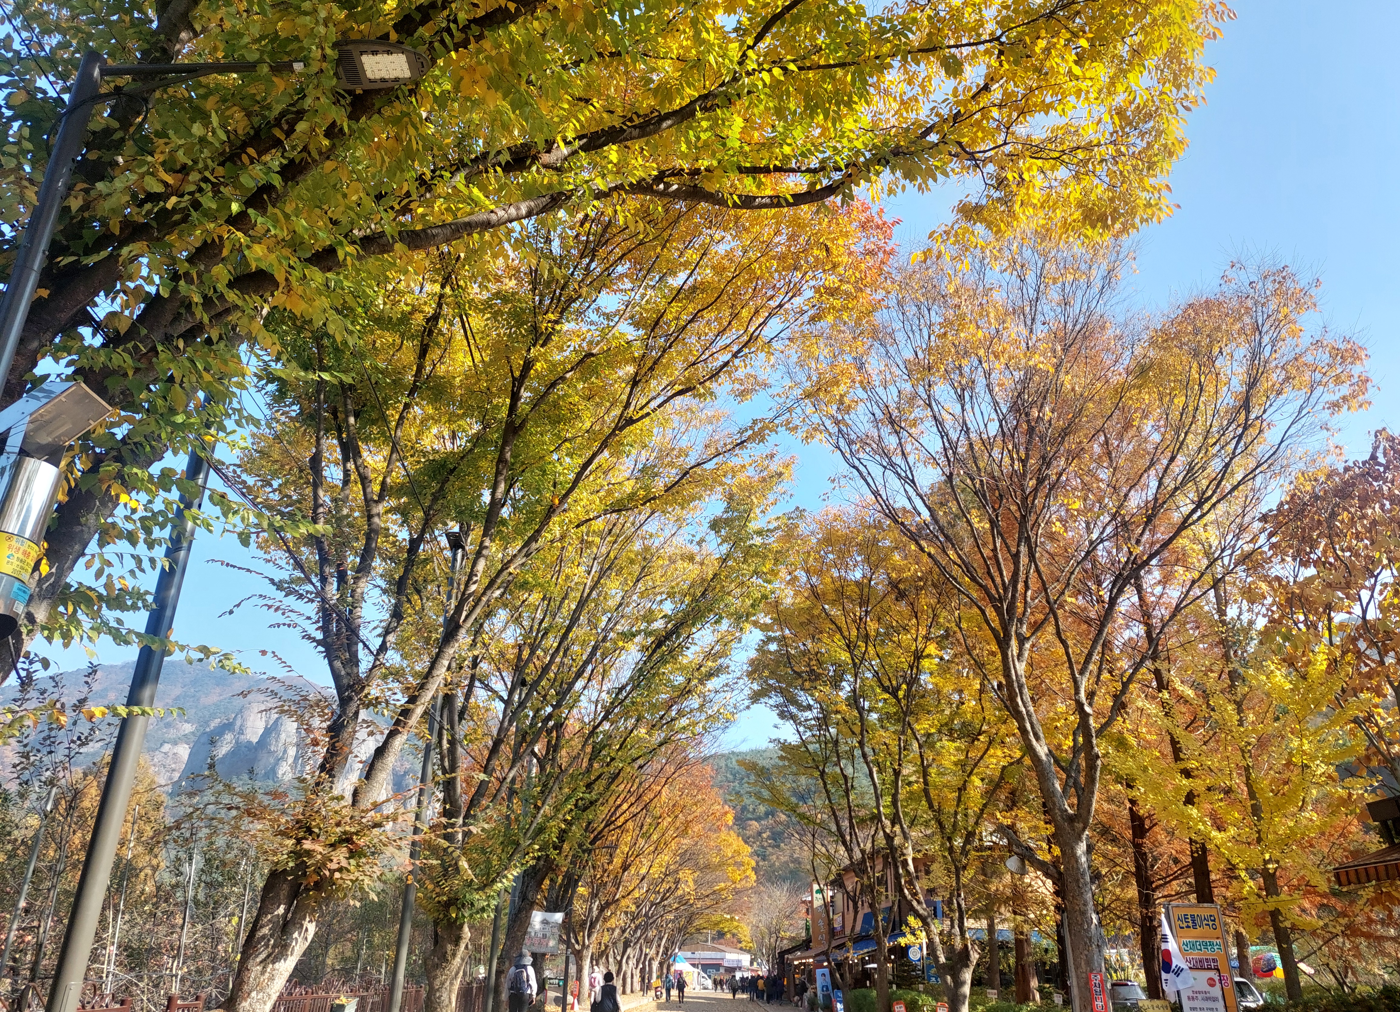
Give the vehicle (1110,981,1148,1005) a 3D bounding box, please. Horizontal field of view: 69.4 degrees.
[{"bbox_3d":[16.133,19.066,38.496,1.850,1.680,4.600,-5,-25,16],"label":"vehicle"}]

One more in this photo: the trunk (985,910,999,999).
[{"bbox_3d":[8.754,13.416,30.286,0.320,2.600,0.320,0,-24,5],"label":"trunk"}]

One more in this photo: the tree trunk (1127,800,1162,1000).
[{"bbox_3d":[13.204,11.760,29.989,0.490,5.600,0.490,0,-24,5],"label":"tree trunk"}]

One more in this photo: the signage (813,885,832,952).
[{"bbox_3d":[6.267,21.190,51.958,0.980,3.200,0.250,1,-24,2],"label":"signage"}]

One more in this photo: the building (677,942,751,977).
[{"bbox_3d":[2.010,65.015,142.966,9.000,5.900,11.000,-2,-24,8],"label":"building"}]

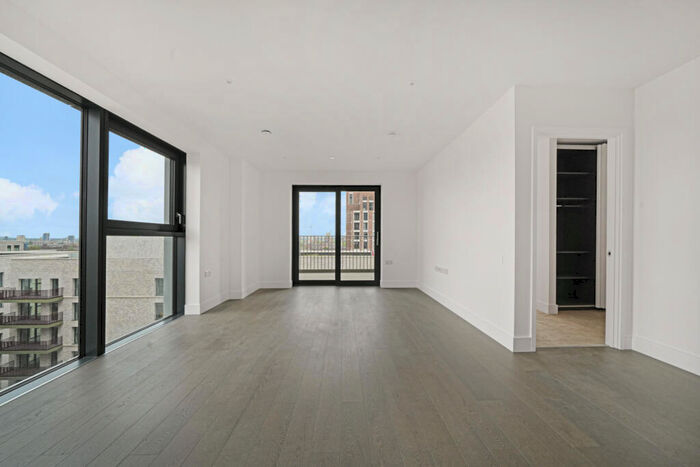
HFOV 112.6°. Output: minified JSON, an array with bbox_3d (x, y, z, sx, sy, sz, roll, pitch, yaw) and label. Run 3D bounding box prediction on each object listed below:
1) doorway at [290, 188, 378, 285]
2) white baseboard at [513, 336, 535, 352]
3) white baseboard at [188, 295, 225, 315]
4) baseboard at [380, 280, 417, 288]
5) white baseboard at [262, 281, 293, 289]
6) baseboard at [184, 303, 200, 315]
[{"bbox_3d":[-0.280,0.061,5.032,1.874,2.171,0.101,0,0,-2],"label":"doorway"},{"bbox_3d":[1.621,1.043,2.192,0.182,0.144,0.020,0,0,-2],"label":"white baseboard"},{"bbox_3d":[-2.101,1.071,3.640,0.020,0.146,0.784,0,0,-2],"label":"white baseboard"},{"bbox_3d":[1.060,1.087,5.019,0.795,0.148,0.020,0,0,-2],"label":"baseboard"},{"bbox_3d":[-1.544,1.099,4.945,0.659,0.148,0.020,0,0,-2],"label":"white baseboard"},{"bbox_3d":[-2.188,1.062,3.256,0.216,0.144,0.020,0,0,-2],"label":"baseboard"}]

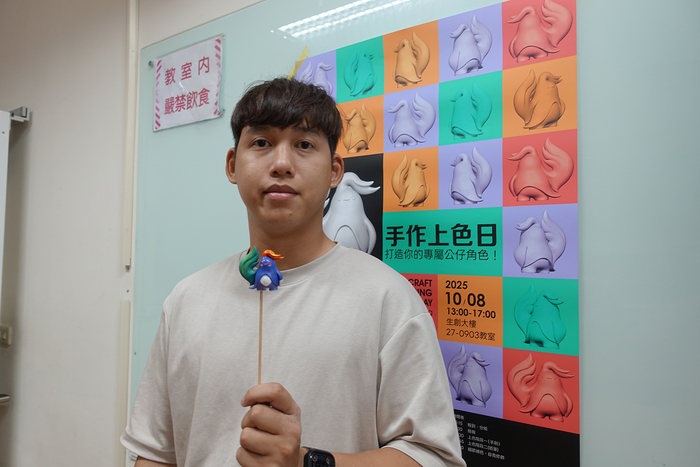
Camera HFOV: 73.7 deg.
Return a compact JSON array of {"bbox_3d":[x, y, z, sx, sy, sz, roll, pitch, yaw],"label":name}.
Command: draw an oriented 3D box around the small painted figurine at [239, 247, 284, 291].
[{"bbox_3d":[-0.092,0.037,0.490,0.047,0.047,0.030,1,-2,-3],"label":"small painted figurine"}]

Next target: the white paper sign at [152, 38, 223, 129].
[{"bbox_3d":[-0.458,-0.408,1.304,0.300,0.214,0.010,-1,-2,34],"label":"white paper sign"}]

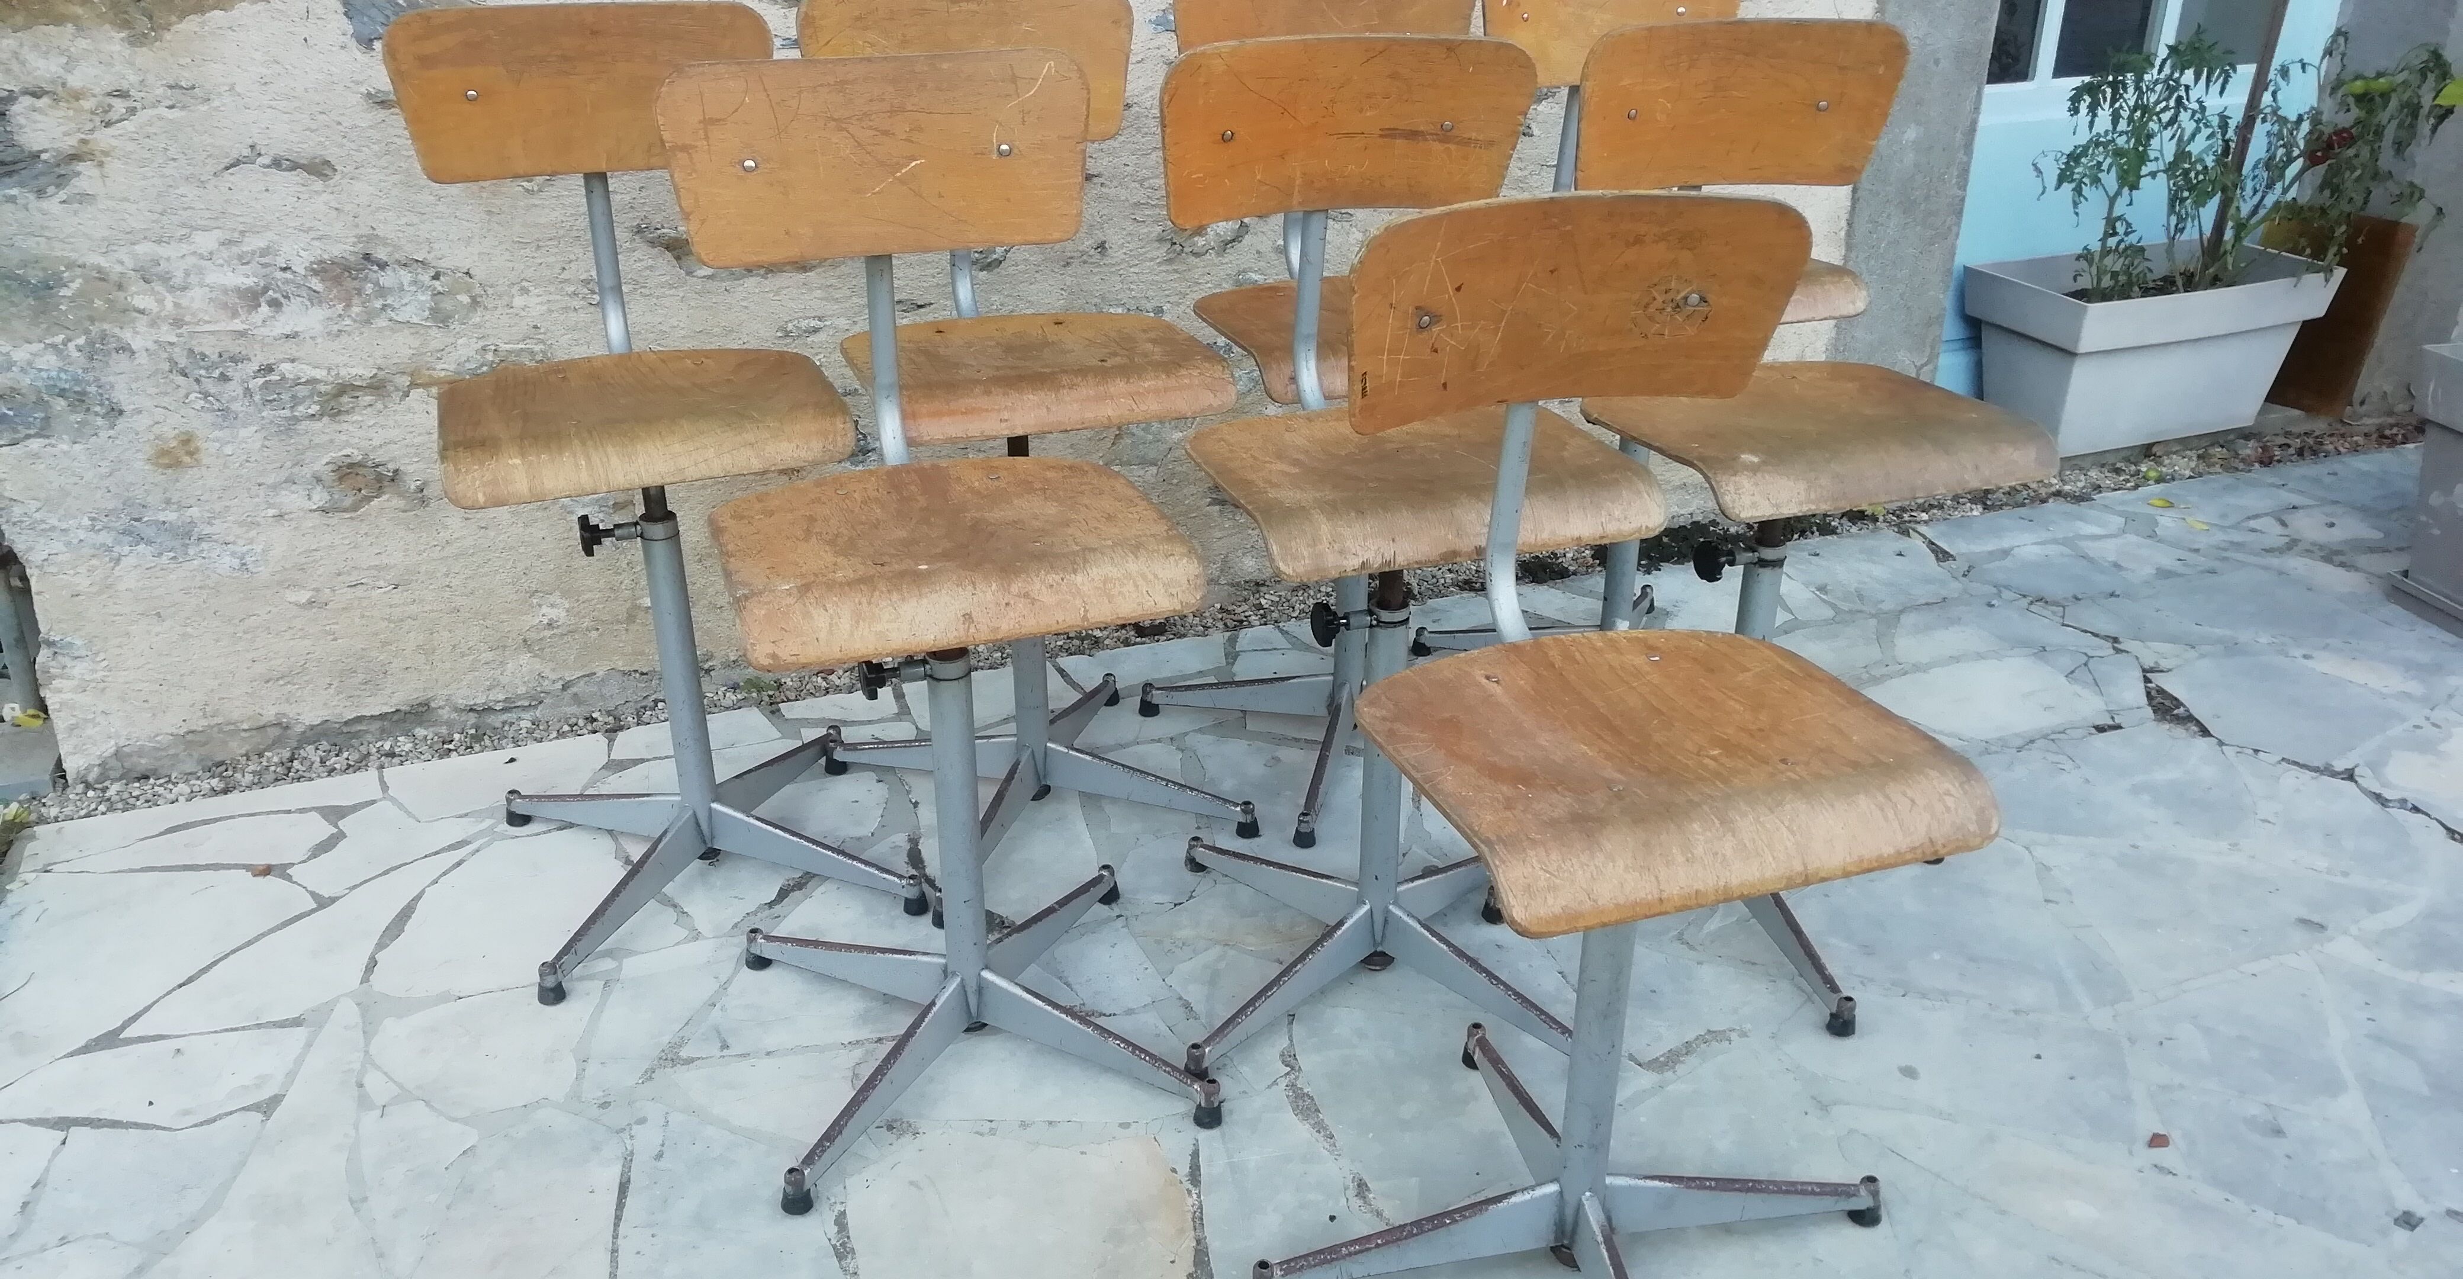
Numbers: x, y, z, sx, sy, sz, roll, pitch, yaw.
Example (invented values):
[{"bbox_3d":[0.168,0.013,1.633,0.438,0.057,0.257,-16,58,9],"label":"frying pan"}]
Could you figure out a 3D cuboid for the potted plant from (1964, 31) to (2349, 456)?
[{"bbox_3d":[1.774,-0.765,3.527,0.662,0.758,0.331,-10,27,-21],"label":"potted plant"}]

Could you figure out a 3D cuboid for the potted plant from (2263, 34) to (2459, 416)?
[{"bbox_3d":[2.161,-0.791,3.577,0.346,0.763,0.302,-10,27,-21],"label":"potted plant"}]

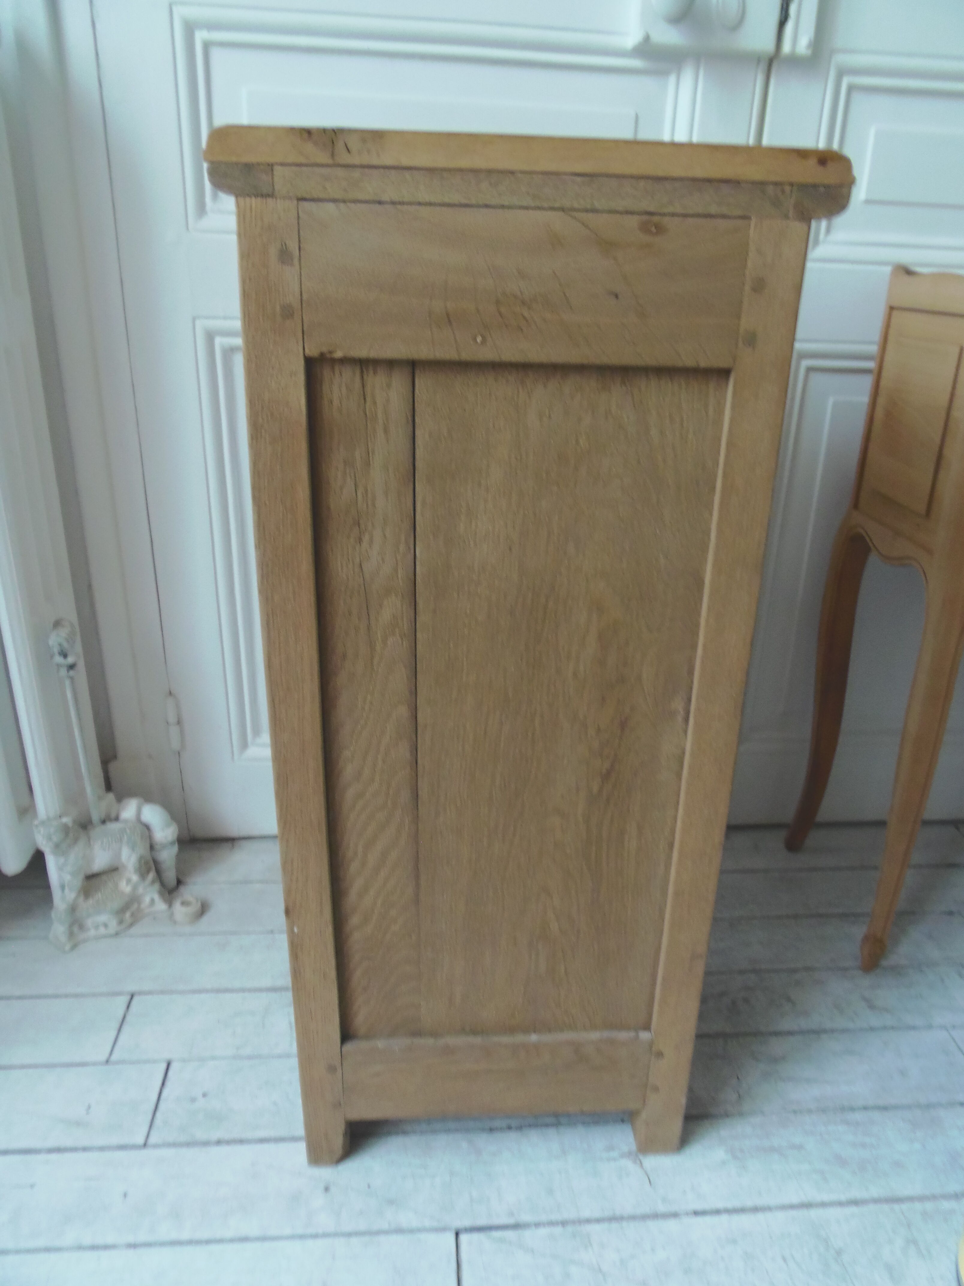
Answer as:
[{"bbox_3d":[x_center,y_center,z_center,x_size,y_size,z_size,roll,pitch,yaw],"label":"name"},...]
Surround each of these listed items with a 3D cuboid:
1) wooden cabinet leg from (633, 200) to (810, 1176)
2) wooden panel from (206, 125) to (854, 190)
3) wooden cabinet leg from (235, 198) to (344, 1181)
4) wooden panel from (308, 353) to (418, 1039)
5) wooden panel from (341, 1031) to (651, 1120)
[{"bbox_3d":[0.183,0.109,0.745,0.043,0.840,0.032,0,22,-4],"label":"wooden cabinet leg"},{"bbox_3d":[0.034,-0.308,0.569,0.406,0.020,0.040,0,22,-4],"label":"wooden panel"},{"bbox_3d":[-0.136,0.102,0.695,0.037,0.800,0.037,0,21,-4],"label":"wooden cabinet leg"},{"bbox_3d":[-0.087,0.079,0.719,0.075,0.589,0.018,0,22,-4],"label":"wooden panel"},{"bbox_3d":[0.014,0.405,0.849,0.288,0.099,0.024,0,22,-4],"label":"wooden panel"}]

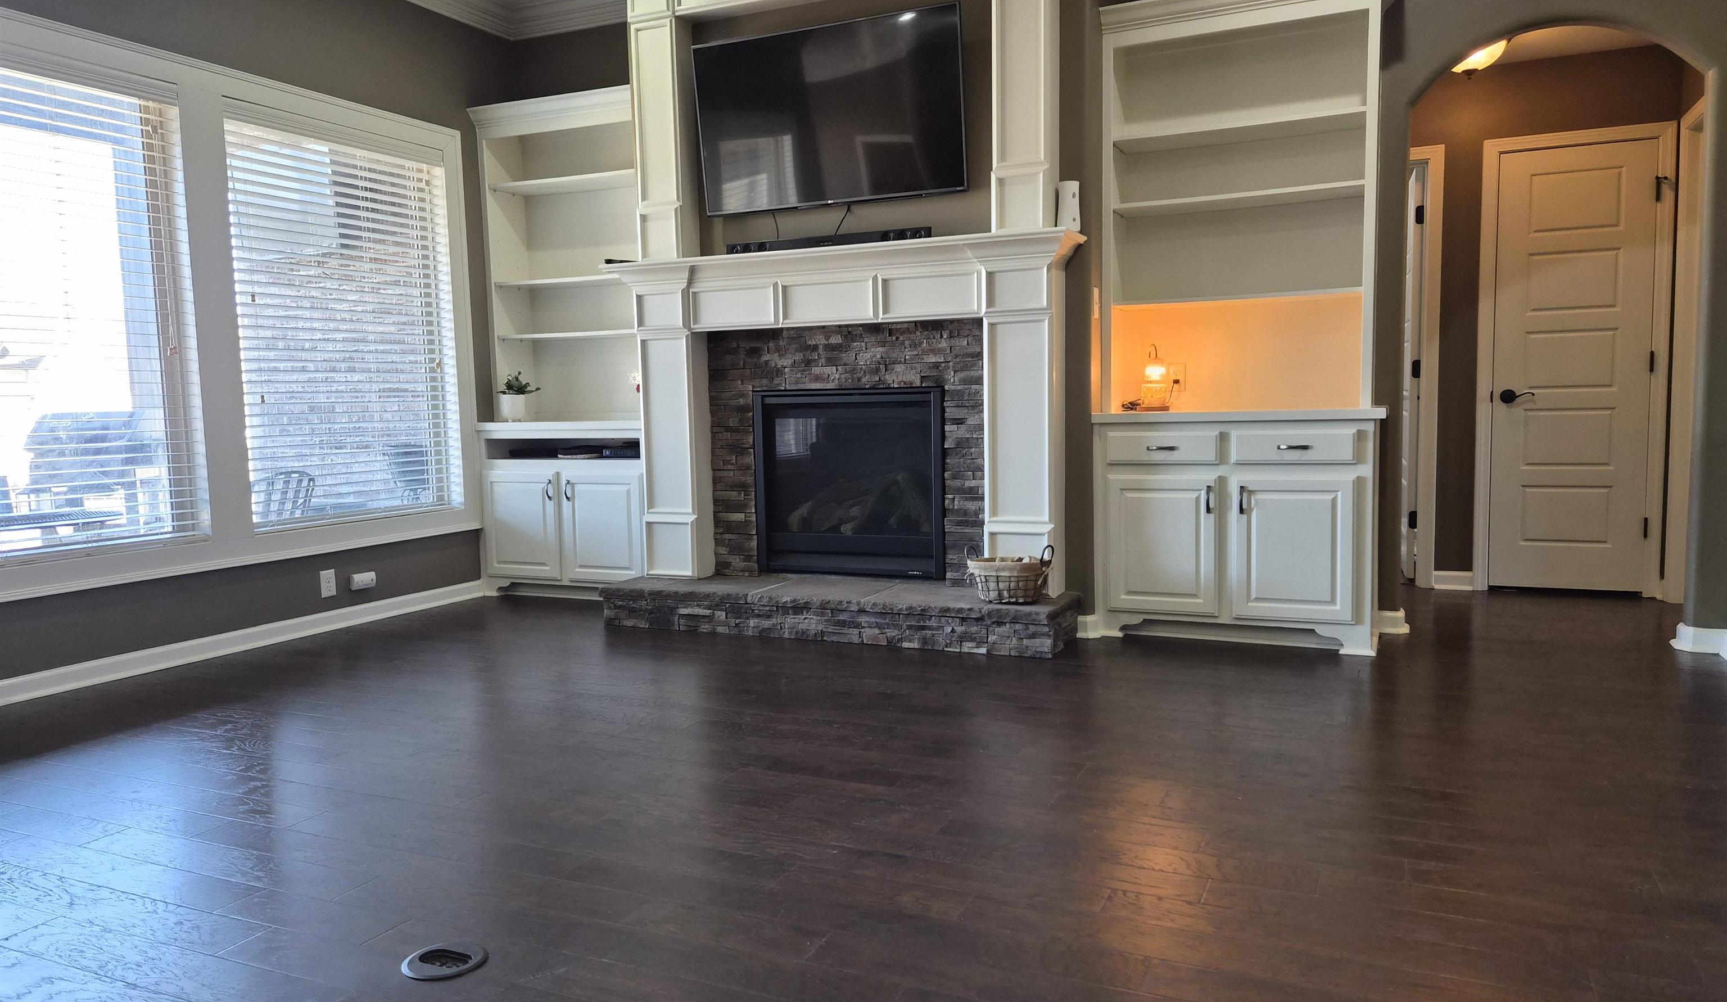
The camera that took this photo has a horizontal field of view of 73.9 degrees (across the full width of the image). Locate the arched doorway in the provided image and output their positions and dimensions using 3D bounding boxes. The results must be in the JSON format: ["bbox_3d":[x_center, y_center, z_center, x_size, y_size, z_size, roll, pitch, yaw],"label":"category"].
[{"bbox_3d":[2.518,-0.594,4.248,0.931,2.239,0.150,1,6,25],"label":"arched doorway"}]

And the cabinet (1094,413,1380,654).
[{"bbox_3d":[1.458,0.091,4.467,1.034,0.880,0.473,1,6,25],"label":"cabinet"}]

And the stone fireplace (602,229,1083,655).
[{"bbox_3d":[-0.157,-0.231,4.690,2.099,1.548,0.463,1,6,25],"label":"stone fireplace"}]

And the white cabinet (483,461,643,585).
[{"bbox_3d":[-1.360,0.126,5.789,1.023,0.690,0.463,1,6,25],"label":"white cabinet"}]

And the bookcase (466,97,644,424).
[{"bbox_3d":[-1.369,-1.166,5.711,1.023,1.568,0.376,1,6,25],"label":"bookcase"}]

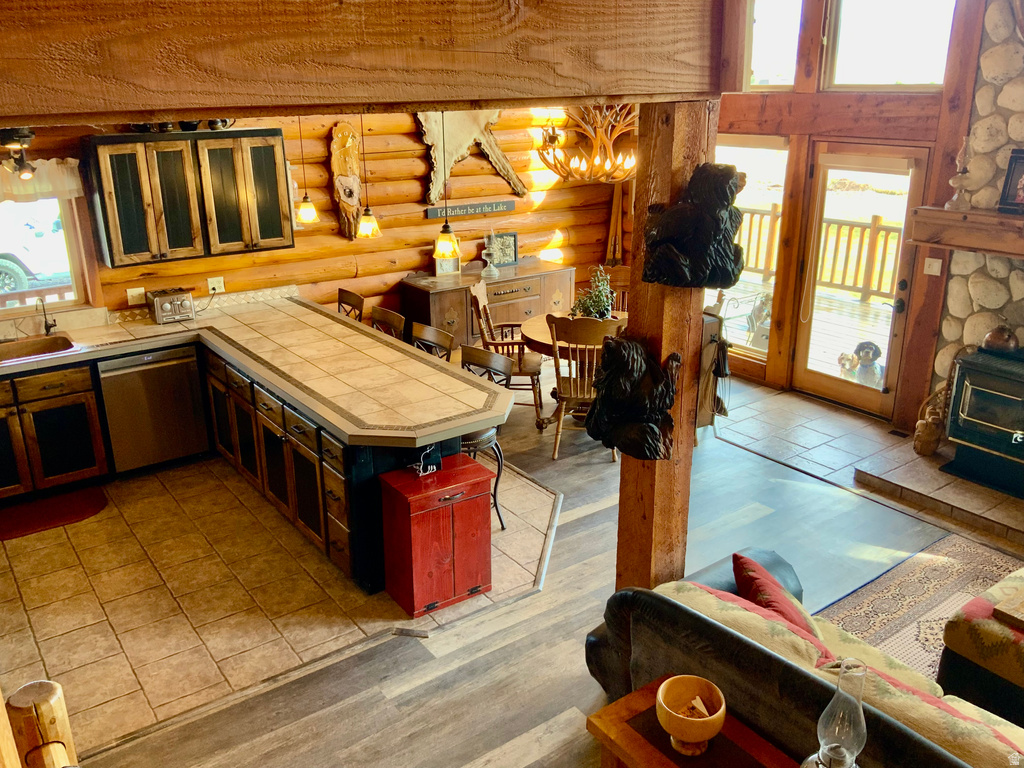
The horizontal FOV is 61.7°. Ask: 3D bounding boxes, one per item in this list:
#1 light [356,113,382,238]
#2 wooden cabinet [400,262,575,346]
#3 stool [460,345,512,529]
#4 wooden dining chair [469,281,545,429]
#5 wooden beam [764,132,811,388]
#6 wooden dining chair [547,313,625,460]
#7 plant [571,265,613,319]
[{"bbox_3d":[-0.787,-1.173,4.606,0.145,0.760,0.145,-14,23,-34],"label":"light"},{"bbox_3d":[-0.167,-0.500,7.521,1.530,0.990,0.570,-14,23,-34],"label":"wooden cabinet"},{"bbox_3d":[-0.278,0.340,4.813,0.470,1.000,0.450,-13,23,-34],"label":"stool"},{"bbox_3d":[-0.014,-0.250,6.666,0.580,1.060,0.560,0,19,2],"label":"wooden dining chair"},{"bbox_3d":[2.371,-1.000,7.217,0.190,2.100,0.210,-12,22,-31],"label":"wooden beam"},{"bbox_3d":[0.517,-0.017,5.816,0.480,1.030,0.550,2,19,7],"label":"wooden dining chair"},{"bbox_3d":[0.581,-0.617,6.186,0.300,0.430,0.300,0,19,0],"label":"plant"}]

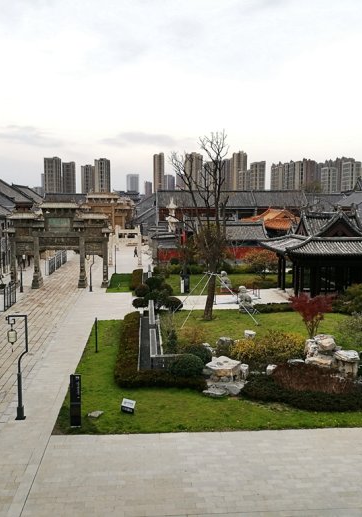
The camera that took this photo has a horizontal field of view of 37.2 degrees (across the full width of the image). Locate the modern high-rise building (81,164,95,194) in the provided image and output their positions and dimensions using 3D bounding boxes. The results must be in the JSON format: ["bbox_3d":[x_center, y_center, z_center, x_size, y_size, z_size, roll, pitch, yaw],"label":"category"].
[{"bbox_3d":[-170.708,-133.675,982.042,24.000,71.900,17.000,0,6,-4],"label":"modern high-rise building"}]

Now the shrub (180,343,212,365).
[{"bbox_3d":[0.826,4.984,28.664,1.700,1.200,1.700,0,6,0],"label":"shrub"}]

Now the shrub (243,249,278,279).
[{"bbox_3d":[8.729,0.575,57.213,4.000,3.250,3.700,0,6,-4],"label":"shrub"}]

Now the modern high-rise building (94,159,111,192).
[{"bbox_3d":[-139.946,-135.286,956.579,27.000,80.800,18.000,0,6,-4],"label":"modern high-rise building"}]

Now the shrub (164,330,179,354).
[{"bbox_3d":[-0.513,4.672,30.643,0.750,1.400,0.750,0,6,0],"label":"shrub"}]

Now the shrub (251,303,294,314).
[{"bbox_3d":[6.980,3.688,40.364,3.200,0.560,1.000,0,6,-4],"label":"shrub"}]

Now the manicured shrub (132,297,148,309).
[{"bbox_3d":[-3.282,3.590,43.600,1.250,0.980,1.250,0,6,-4],"label":"manicured shrub"}]

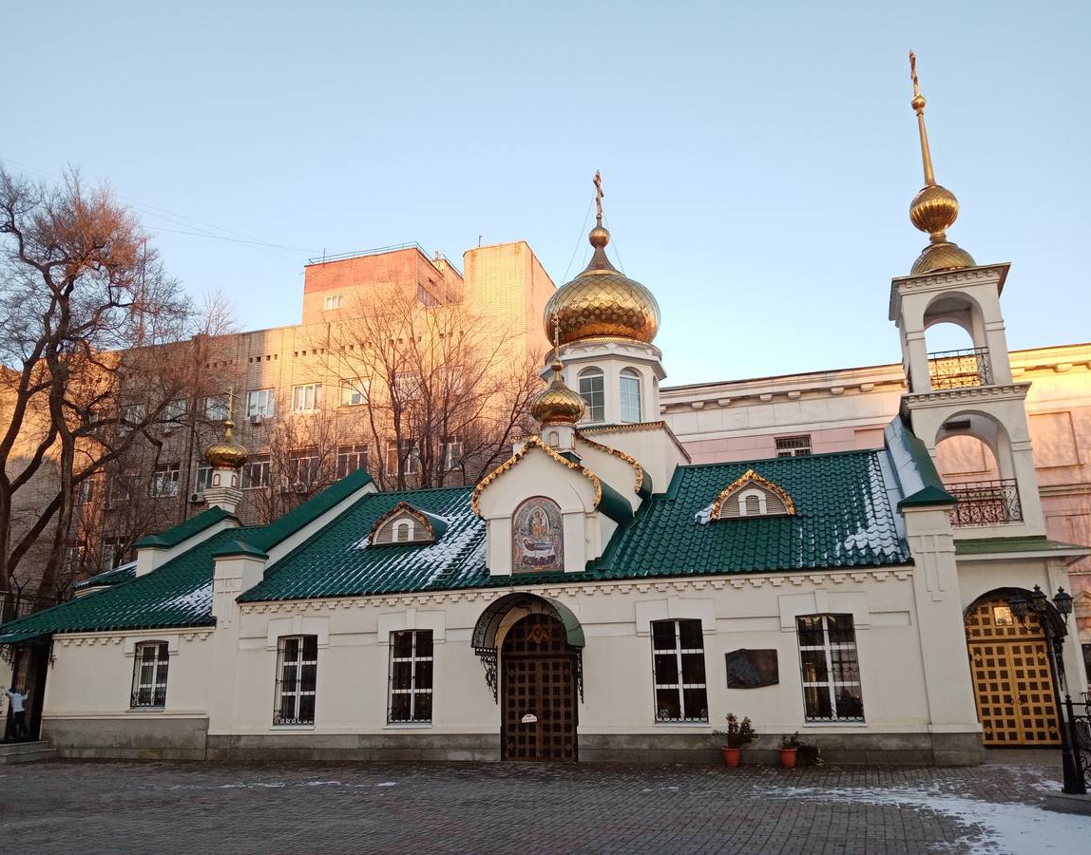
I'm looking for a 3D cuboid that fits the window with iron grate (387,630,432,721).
[{"bbox_3d":[-2.890,5.310,18.298,1.047,1.920,0.160,-6,-16,17],"label":"window with iron grate"}]

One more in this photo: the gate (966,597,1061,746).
[{"bbox_3d":[9.462,4.960,17.430,1.467,2.874,0.140,-6,-16,17],"label":"gate"}]

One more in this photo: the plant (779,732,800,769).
[{"bbox_3d":[4.381,5.762,15.312,0.398,0.582,0.380,-6,-16,17],"label":"plant"}]

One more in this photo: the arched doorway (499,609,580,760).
[{"bbox_3d":[-0.146,5.490,18.190,1.691,2.975,0.180,-6,-15,17],"label":"arched doorway"}]

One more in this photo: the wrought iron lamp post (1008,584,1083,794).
[{"bbox_3d":[6.926,3.500,11.619,0.820,2.691,0.820,-6,-15,17],"label":"wrought iron lamp post"}]

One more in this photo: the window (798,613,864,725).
[{"bbox_3d":[5.258,4.435,15.841,1.020,1.938,0.160,-6,-16,17],"label":"window"}]

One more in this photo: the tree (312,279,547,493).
[{"bbox_3d":[-4.263,0.793,31.621,7.800,13.174,7.500,-6,-15,17],"label":"tree"}]

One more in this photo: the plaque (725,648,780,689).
[{"bbox_3d":[3.904,4.554,16.148,0.948,0.743,0.070,-6,-16,17],"label":"plaque"}]

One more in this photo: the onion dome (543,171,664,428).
[{"bbox_3d":[1.738,-3.899,26.363,3.900,8.941,3.900,-6,-16,17],"label":"onion dome"}]

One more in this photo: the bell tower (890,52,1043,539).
[{"bbox_3d":[9.094,-3.368,19.664,2.459,12.093,2.459,-6,-15,17],"label":"bell tower"}]

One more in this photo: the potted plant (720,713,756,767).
[{"bbox_3d":[3.526,5.719,15.694,0.643,0.910,0.500,-6,-16,17],"label":"potted plant"}]

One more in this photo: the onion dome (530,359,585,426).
[{"bbox_3d":[0.316,-0.874,21.257,1.350,1.658,1.350,-2,-14,0],"label":"onion dome"}]

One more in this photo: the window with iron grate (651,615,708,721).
[{"bbox_3d":[2.694,4.879,17.238,1.057,2.018,0.180,-6,-15,17],"label":"window with iron grate"}]

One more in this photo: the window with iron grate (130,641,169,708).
[{"bbox_3d":[-9.779,6.127,21.265,1.038,1.579,0.180,-6,-15,17],"label":"window with iron grate"}]

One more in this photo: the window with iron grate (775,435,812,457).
[{"bbox_3d":[9.716,1.246,33.443,1.362,1.850,0.150,-6,-16,17],"label":"window with iron grate"}]

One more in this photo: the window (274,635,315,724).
[{"bbox_3d":[-5.739,5.845,19.821,1.083,2.000,0.180,-6,-15,17],"label":"window"}]

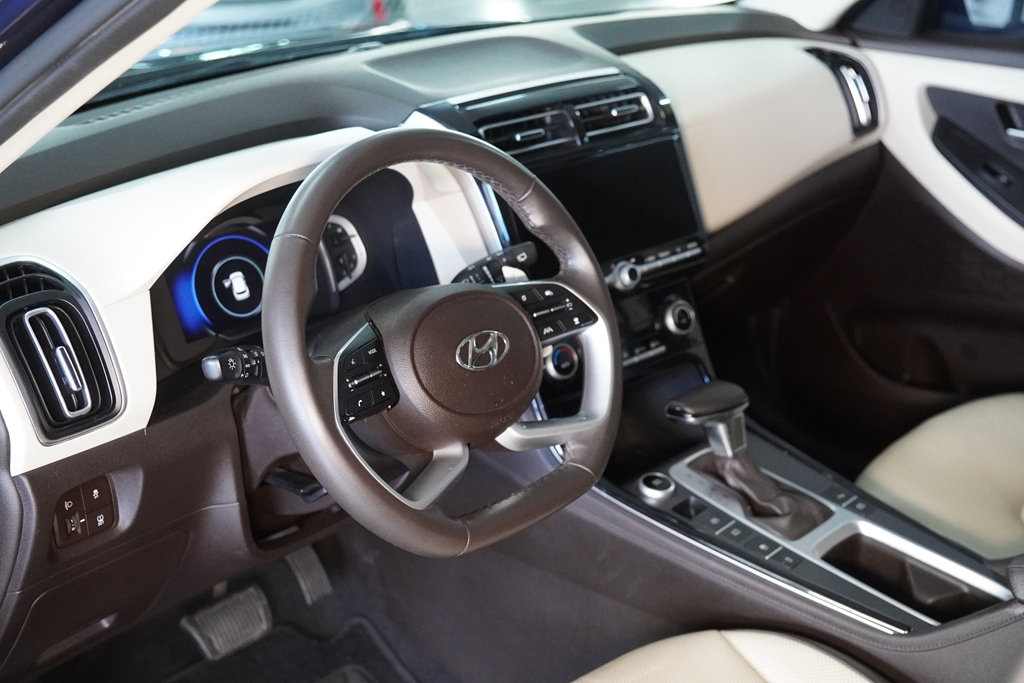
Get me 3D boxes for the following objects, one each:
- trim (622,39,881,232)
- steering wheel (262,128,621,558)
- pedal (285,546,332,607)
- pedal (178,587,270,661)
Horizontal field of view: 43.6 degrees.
[{"bbox_3d":[0.348,-0.300,1.717,0.150,0.200,0.540,18,28,38],"label":"trim"},{"bbox_3d":[-0.066,-0.004,1.108,0.371,0.352,0.105,-22,3,-43],"label":"steering wheel"},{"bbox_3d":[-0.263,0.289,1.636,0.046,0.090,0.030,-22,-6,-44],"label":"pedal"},{"bbox_3d":[-0.347,0.341,1.543,0.105,0.060,0.033,-22,-12,-44],"label":"pedal"}]

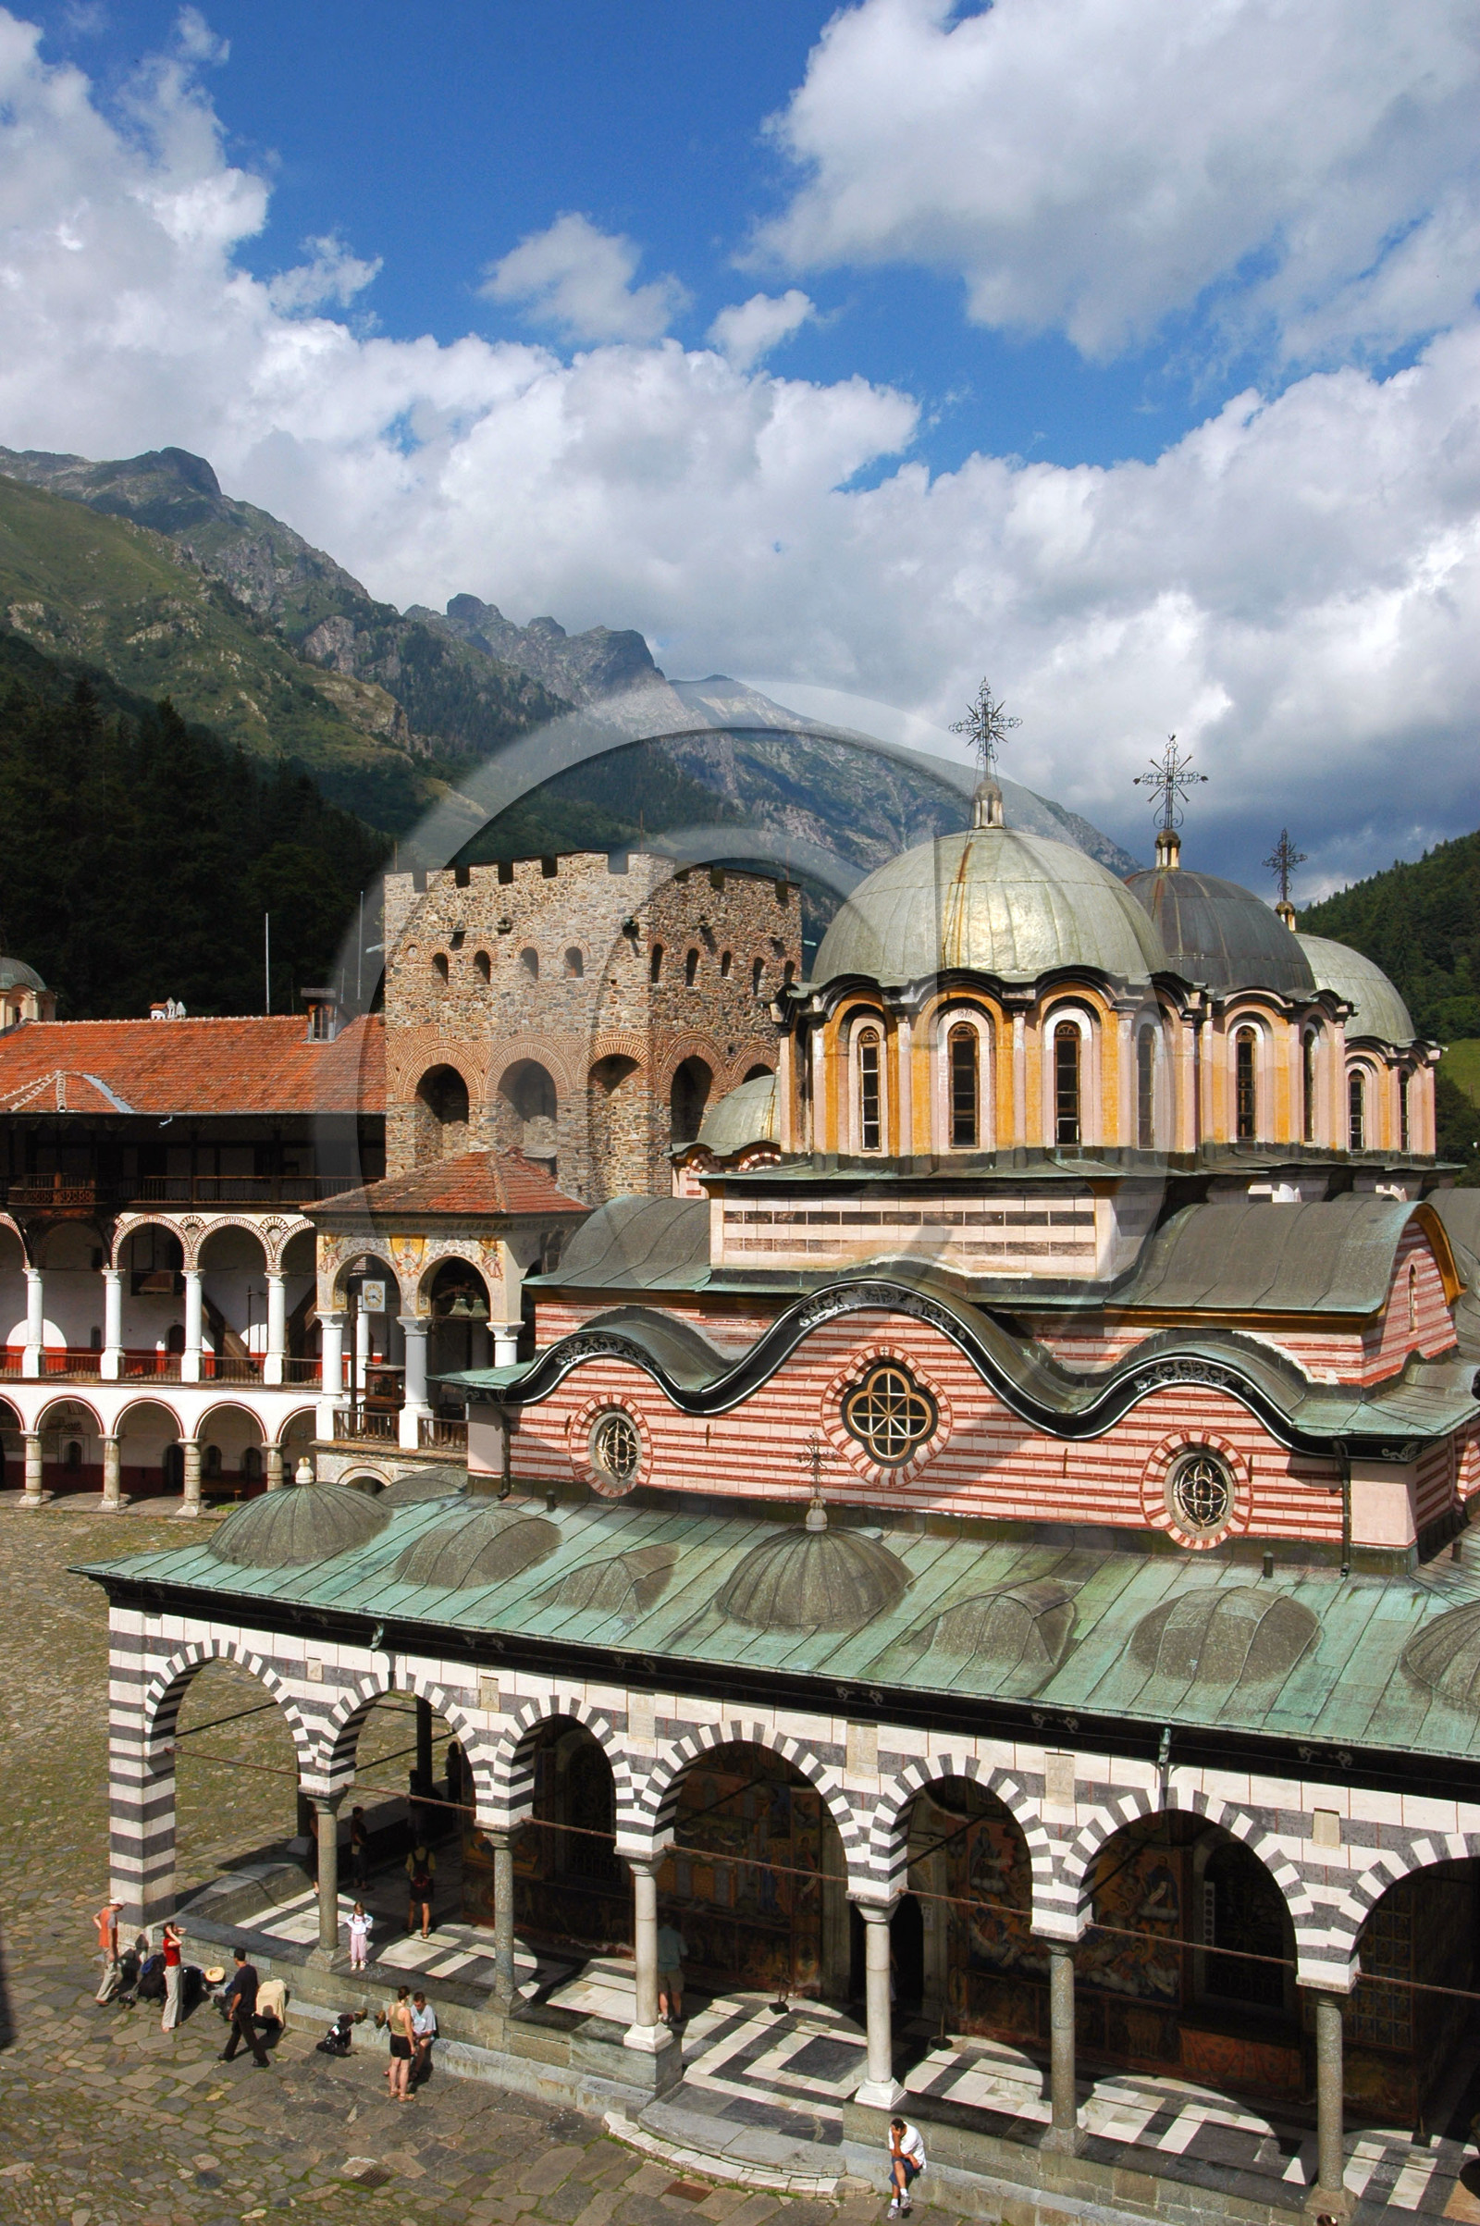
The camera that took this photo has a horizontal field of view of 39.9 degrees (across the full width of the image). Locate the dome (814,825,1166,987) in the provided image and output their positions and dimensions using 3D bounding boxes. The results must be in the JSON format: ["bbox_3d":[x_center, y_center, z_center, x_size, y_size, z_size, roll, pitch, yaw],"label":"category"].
[{"bbox_3d":[4.550,-3.672,37.203,6.400,3.150,6.400,-1,-1,0],"label":"dome"}]

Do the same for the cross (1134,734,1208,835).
[{"bbox_3d":[10.120,-7.750,47.939,1.781,2.260,0.150,-1,-2,30],"label":"cross"}]

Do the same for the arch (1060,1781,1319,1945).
[{"bbox_3d":[5.964,9.722,26.885,3.461,1.832,0.611,-1,-2,30],"label":"arch"}]

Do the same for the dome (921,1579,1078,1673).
[{"bbox_3d":[3.711,7.039,28.365,2.050,0.750,2.050,-2,-2,30],"label":"dome"}]

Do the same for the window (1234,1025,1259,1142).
[{"bbox_3d":[10.474,-0.610,42.311,0.580,2.414,0.250,0,-2,-14],"label":"window"}]

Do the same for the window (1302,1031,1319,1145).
[{"bbox_3d":[12.597,-0.576,45.025,0.220,2.550,0.550,-2,-3,45],"label":"window"}]

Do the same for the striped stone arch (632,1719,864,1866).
[{"bbox_3d":[0.203,9.527,29.143,3.600,1.827,0.580,-2,-2,30],"label":"striped stone arch"}]

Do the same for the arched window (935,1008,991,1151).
[{"bbox_3d":[3.699,-0.563,33.860,0.930,2.370,0.250,-1,-2,15],"label":"arched window"}]

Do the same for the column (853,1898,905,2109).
[{"bbox_3d":[1.932,12.202,28.039,0.500,2.644,0.500,-2,-2,30],"label":"column"}]

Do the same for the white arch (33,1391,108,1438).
[{"bbox_3d":[-26.513,12.044,81.281,3.600,1.750,0.650,-1,-2,25],"label":"white arch"}]

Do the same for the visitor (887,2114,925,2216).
[{"bbox_3d":[2.333,14.357,27.884,0.520,1.230,0.730,-1,-2,30],"label":"visitor"}]

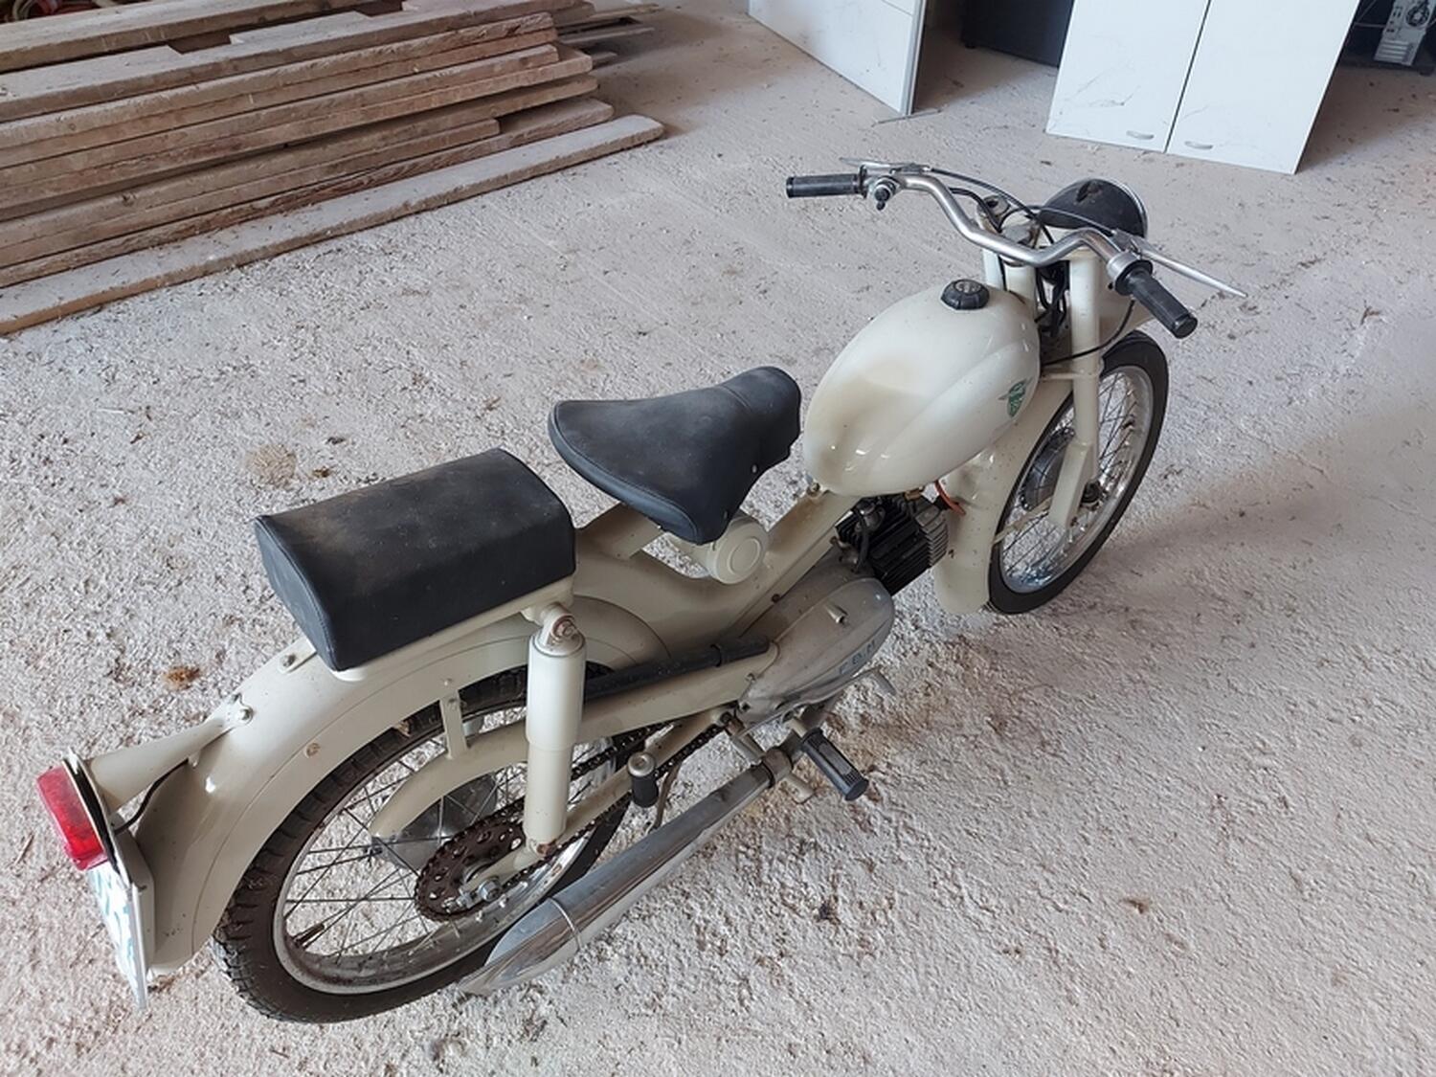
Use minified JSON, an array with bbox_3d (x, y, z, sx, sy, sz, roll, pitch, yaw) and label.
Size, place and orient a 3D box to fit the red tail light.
[{"bbox_3d":[-0.566,0.243,0.872,0.028,0.036,0.095,-28,47,-31],"label":"red tail light"}]

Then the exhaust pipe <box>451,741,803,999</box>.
[{"bbox_3d":[-0.096,0.420,1.280,0.490,0.076,0.072,-29,48,-27],"label":"exhaust pipe"}]

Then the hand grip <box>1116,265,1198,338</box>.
[{"bbox_3d":[0.496,-0.269,1.122,0.038,0.038,0.117,-8,46,-11],"label":"hand grip"}]

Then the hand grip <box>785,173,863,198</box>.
[{"bbox_3d":[0.154,-0.506,1.425,0.110,0.031,0.031,7,39,21],"label":"hand grip"}]

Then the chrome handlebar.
[{"bbox_3d":[0.349,-0.401,1.288,0.135,0.095,0.610,-28,46,-32],"label":"chrome handlebar"}]

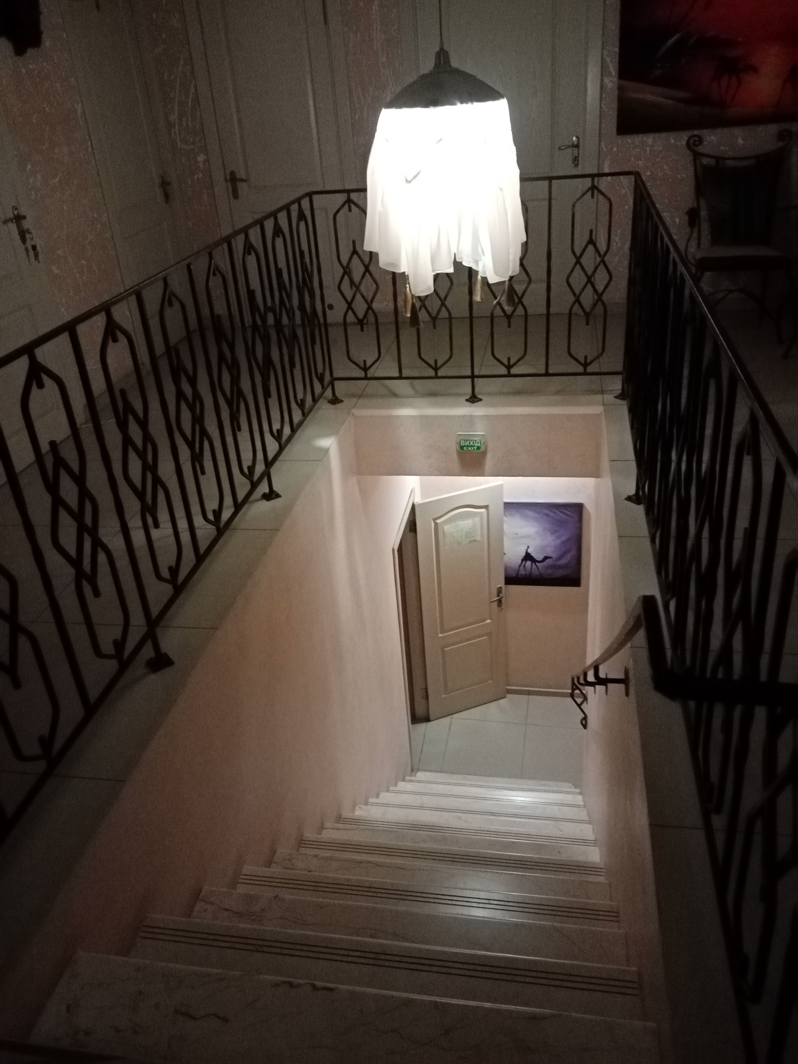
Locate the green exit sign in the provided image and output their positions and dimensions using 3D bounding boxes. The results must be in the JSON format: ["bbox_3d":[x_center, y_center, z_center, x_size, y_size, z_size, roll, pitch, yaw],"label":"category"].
[{"bbox_3d":[0.342,-0.421,3.767,0.139,0.084,0.045,1,29,11],"label":"green exit sign"}]

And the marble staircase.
[{"bbox_3d":[0.281,1.444,3.564,1.156,3.053,3.550,1,29,11],"label":"marble staircase"}]

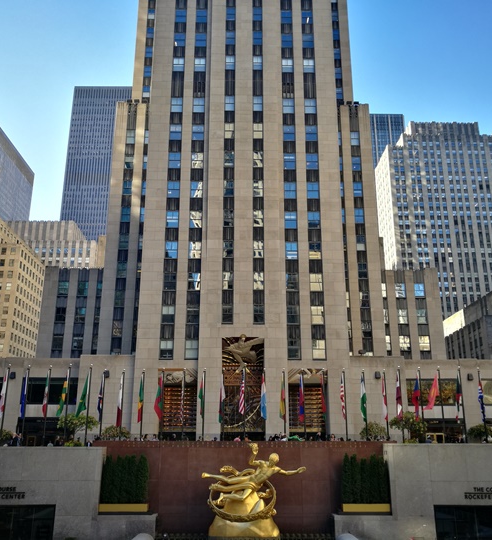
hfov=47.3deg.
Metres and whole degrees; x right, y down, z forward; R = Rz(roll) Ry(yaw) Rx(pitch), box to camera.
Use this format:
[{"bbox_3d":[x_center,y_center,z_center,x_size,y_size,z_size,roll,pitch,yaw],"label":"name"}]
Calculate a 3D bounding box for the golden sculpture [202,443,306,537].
[{"bbox_3d":[0.495,12.713,32.691,6.078,5.108,3.400,0,-17,0],"label":"golden sculpture"}]

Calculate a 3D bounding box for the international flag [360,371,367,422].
[{"bbox_3d":[8.534,9.292,40.531,0.420,3.351,0.380,0,-17,-1],"label":"international flag"}]

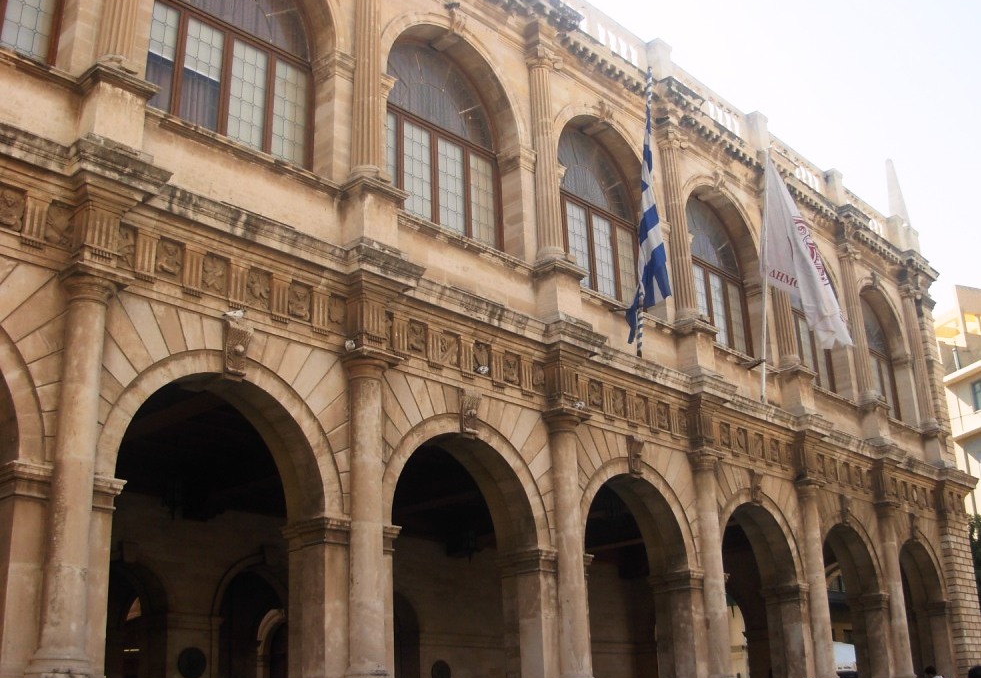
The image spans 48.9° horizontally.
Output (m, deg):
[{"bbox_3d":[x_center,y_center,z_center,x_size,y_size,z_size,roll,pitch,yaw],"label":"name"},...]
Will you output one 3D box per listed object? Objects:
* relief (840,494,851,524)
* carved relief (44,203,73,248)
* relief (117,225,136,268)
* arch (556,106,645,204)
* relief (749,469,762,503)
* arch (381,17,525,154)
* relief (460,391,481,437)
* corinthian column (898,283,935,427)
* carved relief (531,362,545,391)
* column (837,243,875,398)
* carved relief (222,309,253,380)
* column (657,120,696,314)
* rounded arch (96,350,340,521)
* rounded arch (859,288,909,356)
[{"bbox_3d":[7.481,3.593,22.356,0.206,0.656,0.315,-21,-28,40],"label":"relief"},{"bbox_3d":[-4.293,-1.132,10.820,0.081,0.455,0.303,-21,-28,40],"label":"carved relief"},{"bbox_3d":[-3.935,-1.031,11.461,0.105,0.435,0.300,-21,-28,40],"label":"relief"},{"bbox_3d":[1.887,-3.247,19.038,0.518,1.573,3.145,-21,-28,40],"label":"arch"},{"bbox_3d":[4.800,2.664,19.472,0.259,0.659,0.289,-21,-28,40],"label":"relief"},{"bbox_3d":[-0.697,-4.211,16.936,0.600,1.688,3.300,-21,-28,40],"label":"arch"},{"bbox_3d":[-0.263,0.928,13.830,0.248,0.586,0.319,-21,-28,40],"label":"relief"},{"bbox_3d":[11.793,0.505,29.802,0.500,4.280,0.620,-21,-28,40],"label":"corinthian column"},{"bbox_3d":[0.729,0.545,16.036,0.105,0.435,0.300,-21,-28,40],"label":"carved relief"},{"bbox_3d":[8.690,-0.443,25.280,0.525,3.975,0.563,-21,-28,40],"label":"column"},{"bbox_3d":[-2.812,0.103,11.932,0.259,0.659,0.289,-21,-28,40],"label":"carved relief"},{"bbox_3d":[3.538,-2.198,20.163,0.525,3.975,0.563,-2,-21,-1],"label":"column"},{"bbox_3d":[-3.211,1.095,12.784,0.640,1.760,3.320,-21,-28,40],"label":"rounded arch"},{"bbox_3d":[9.643,-0.708,27.149,0.600,1.688,3.300,-21,-28,40],"label":"rounded arch"}]

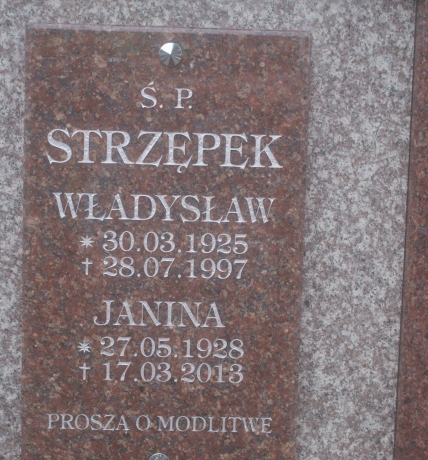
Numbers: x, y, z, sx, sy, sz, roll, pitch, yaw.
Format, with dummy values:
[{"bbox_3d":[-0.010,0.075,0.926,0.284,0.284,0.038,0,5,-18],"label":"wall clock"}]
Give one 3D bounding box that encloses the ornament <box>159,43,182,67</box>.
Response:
[{"bbox_3d":[-0.045,-0.184,0.970,0.024,0.024,0.009,1,6,-2],"label":"ornament"}]

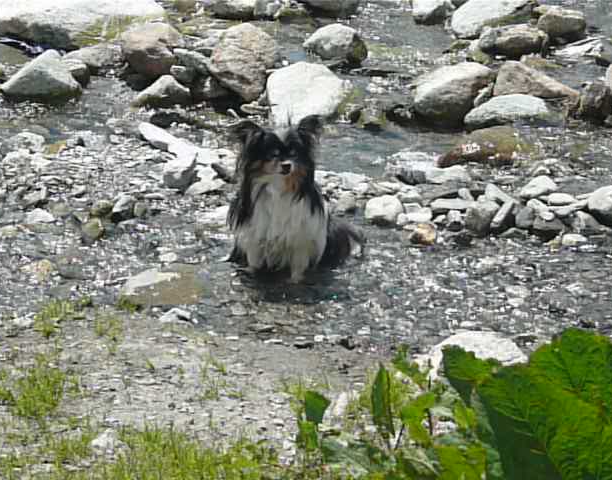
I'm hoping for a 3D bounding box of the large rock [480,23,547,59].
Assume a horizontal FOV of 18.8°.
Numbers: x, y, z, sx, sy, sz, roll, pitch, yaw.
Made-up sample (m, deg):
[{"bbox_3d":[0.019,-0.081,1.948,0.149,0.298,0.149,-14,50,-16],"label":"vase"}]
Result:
[{"bbox_3d":[0.729,-0.698,6.498,0.248,0.103,0.161,0,18,0],"label":"large rock"}]

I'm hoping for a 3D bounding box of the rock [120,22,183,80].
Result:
[{"bbox_3d":[-0.665,-0.811,7.956,0.267,0.250,0.227,0,17,0],"label":"rock"}]

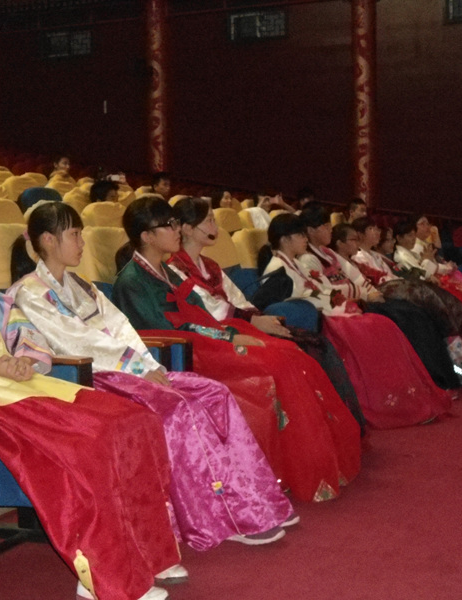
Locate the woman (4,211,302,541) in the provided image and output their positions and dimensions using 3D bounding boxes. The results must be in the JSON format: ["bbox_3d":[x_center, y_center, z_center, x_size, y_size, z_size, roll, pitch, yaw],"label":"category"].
[{"bbox_3d":[-0.266,0.234,3.611,0.960,1.180,0.530,0,4,17],"label":"woman"}]

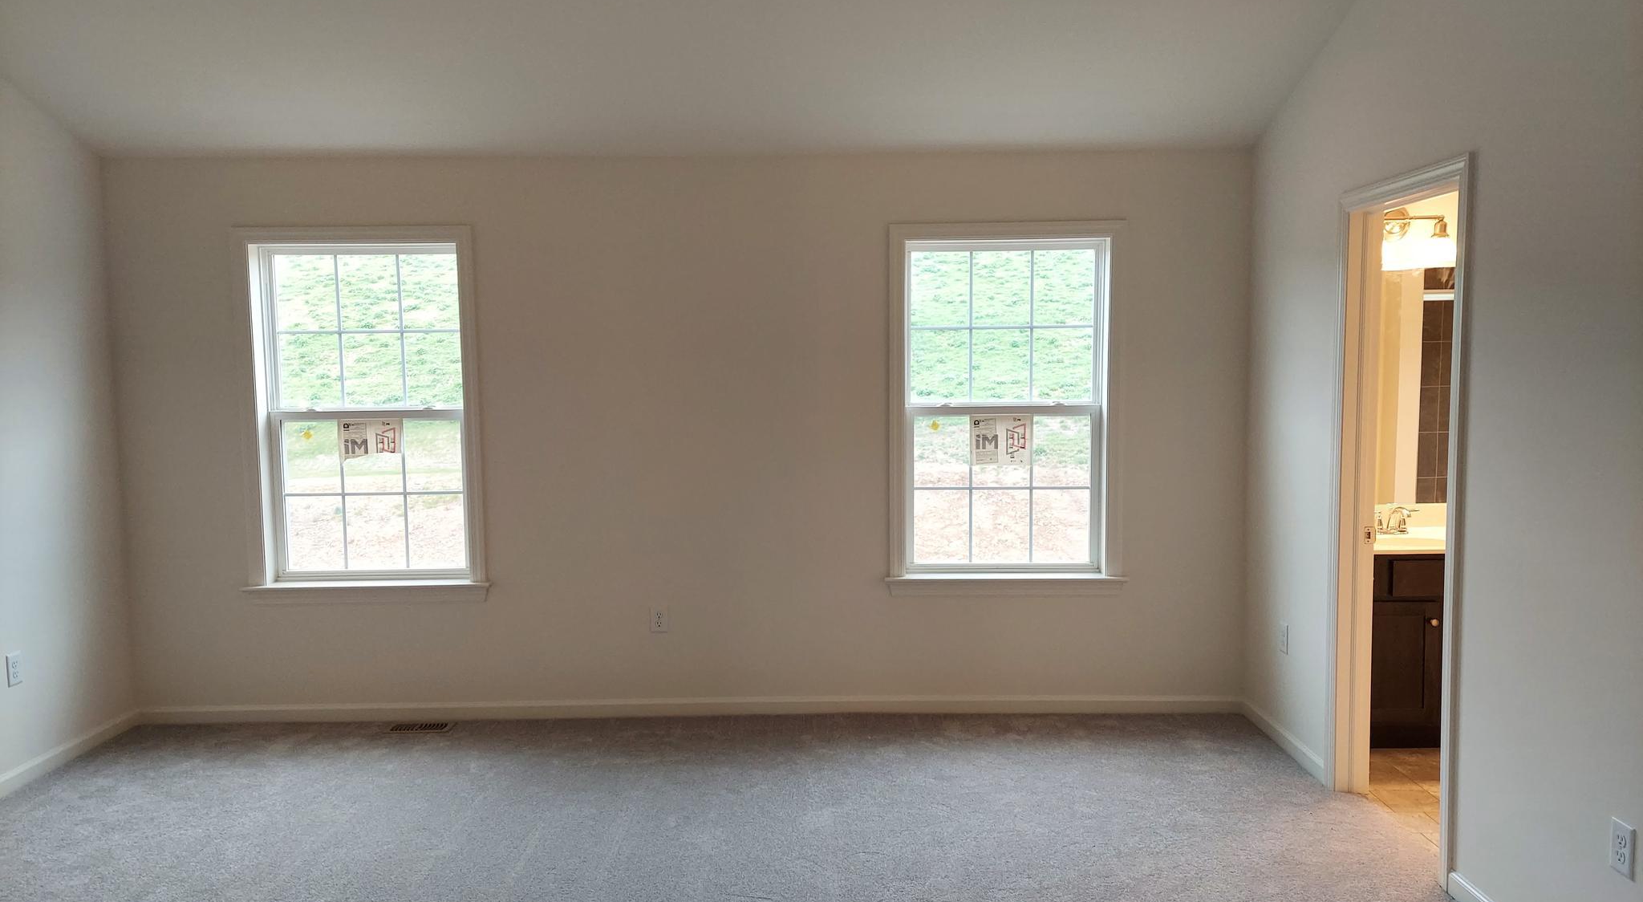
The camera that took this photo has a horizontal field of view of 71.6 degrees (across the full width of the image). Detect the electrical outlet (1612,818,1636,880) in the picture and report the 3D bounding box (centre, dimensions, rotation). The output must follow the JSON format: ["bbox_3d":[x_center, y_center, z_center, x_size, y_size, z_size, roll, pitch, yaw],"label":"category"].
[{"bbox_3d":[1.816,0.898,2.572,0.012,0.115,0.074,-1,5,0],"label":"electrical outlet"}]

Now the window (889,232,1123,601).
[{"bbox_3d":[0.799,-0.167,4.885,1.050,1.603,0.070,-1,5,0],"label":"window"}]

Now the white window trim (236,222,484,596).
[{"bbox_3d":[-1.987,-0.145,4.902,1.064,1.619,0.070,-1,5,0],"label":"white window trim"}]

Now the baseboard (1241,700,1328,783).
[{"bbox_3d":[1.833,1.135,4.557,0.018,0.080,0.862,-1,5,0],"label":"baseboard"}]

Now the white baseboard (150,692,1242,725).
[{"bbox_3d":[-0.584,1.135,5.003,4.868,0.080,0.018,-1,5,0],"label":"white baseboard"}]

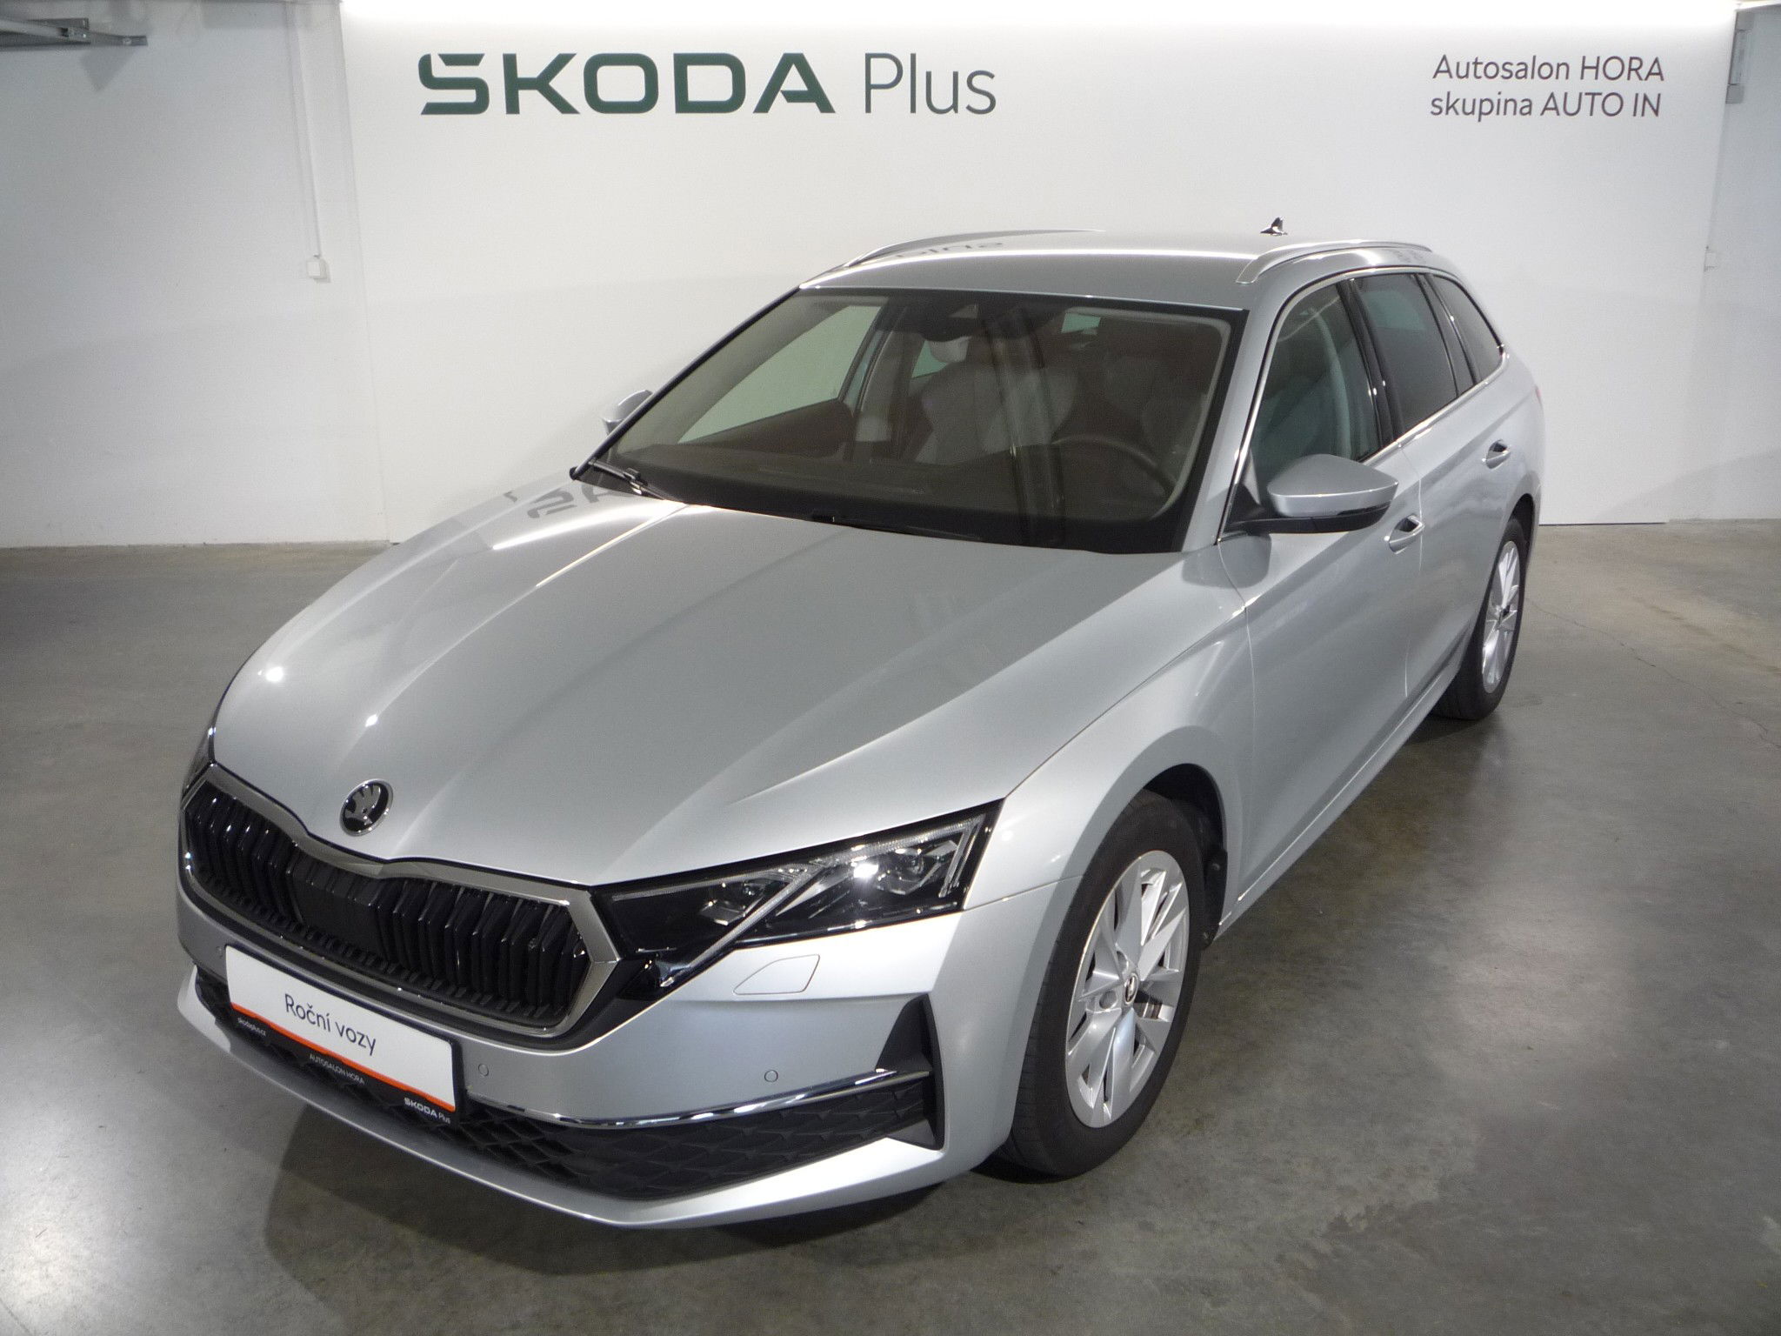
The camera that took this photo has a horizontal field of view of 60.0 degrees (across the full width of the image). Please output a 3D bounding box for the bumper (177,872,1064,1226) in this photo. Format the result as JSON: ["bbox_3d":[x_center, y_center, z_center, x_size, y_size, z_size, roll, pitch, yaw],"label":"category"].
[{"bbox_3d":[-0.668,0.455,2.537,1.800,0.490,0.570,11,21,32],"label":"bumper"}]

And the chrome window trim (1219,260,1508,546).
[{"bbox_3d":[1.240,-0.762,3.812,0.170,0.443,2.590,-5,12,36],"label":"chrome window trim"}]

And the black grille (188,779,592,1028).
[{"bbox_3d":[-0.788,0.344,2.311,0.940,0.210,0.110,11,21,32],"label":"black grille"}]

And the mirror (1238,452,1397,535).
[{"bbox_3d":[0.813,-0.329,2.926,0.215,0.150,0.230,11,21,32],"label":"mirror"}]

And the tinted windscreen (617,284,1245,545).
[{"bbox_3d":[0.033,-0.570,3.333,1.470,0.140,0.900,11,50,32],"label":"tinted windscreen"}]

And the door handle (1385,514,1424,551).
[{"bbox_3d":[1.163,-0.309,3.495,0.060,0.050,0.220,11,21,32],"label":"door handle"}]

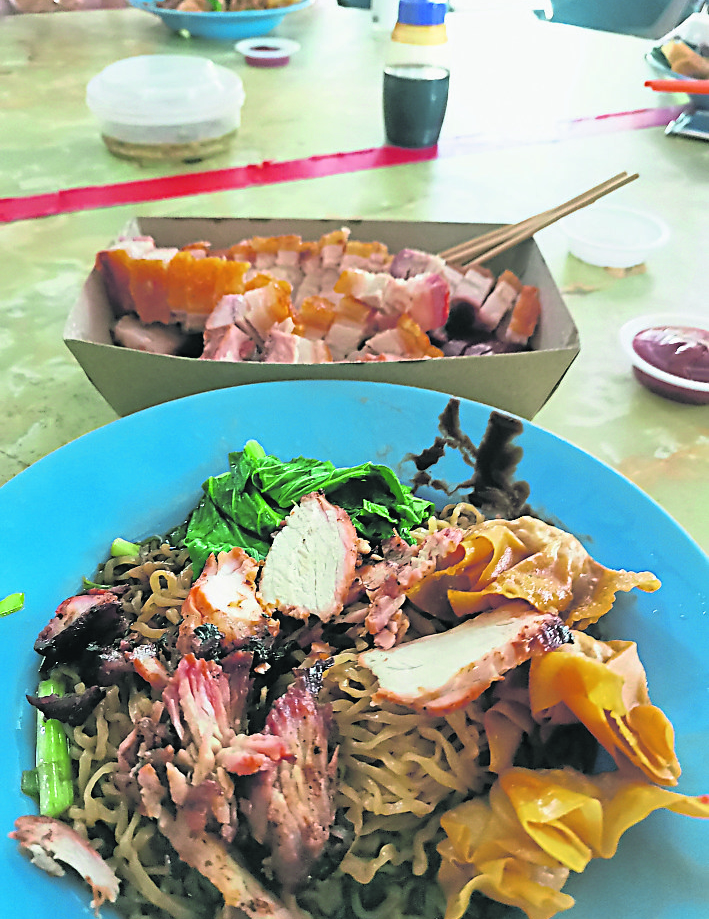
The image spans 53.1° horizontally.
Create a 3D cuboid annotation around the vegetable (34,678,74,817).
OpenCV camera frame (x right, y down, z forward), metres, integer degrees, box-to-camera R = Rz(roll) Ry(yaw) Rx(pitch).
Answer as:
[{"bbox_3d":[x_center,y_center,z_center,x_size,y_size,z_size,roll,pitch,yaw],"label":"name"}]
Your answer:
[{"bbox_3d":[-0.085,0.082,0.201,0.010,0.010,0.041,-14,47,-15],"label":"vegetable"}]

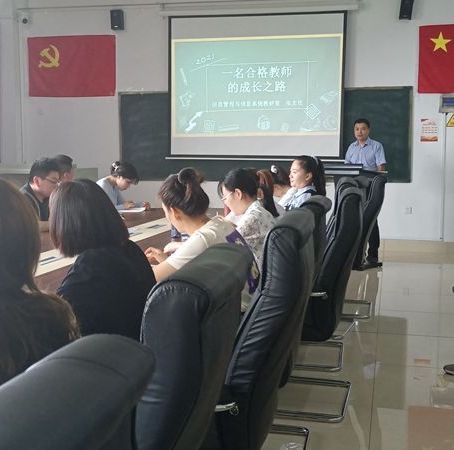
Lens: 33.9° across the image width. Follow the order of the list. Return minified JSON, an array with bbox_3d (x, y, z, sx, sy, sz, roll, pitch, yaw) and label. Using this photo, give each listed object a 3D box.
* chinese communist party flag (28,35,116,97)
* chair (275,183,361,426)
[{"bbox_3d":[-2.200,-2.236,10.534,1.299,0.837,0.030,1,6,12],"label":"chinese communist party flag"},{"bbox_3d":[0.331,0.364,3.896,0.690,1.096,0.629,1,6,12],"label":"chair"}]

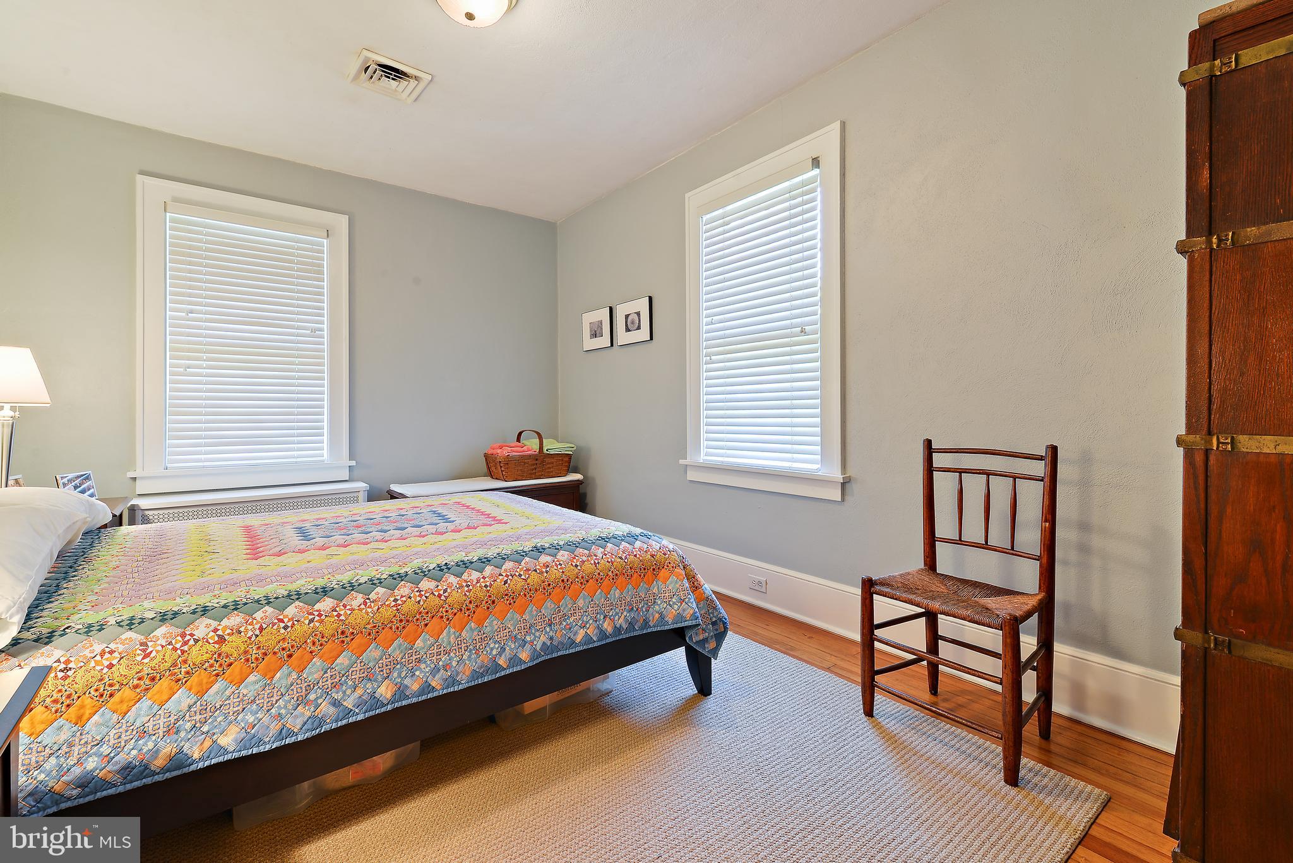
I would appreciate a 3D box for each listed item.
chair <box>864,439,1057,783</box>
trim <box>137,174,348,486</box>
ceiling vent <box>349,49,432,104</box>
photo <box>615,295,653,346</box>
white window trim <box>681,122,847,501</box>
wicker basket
[{"bbox_3d":[0.940,0.469,1.633,0.370,0.865,0.445,-2,2,-38],"label":"chair"},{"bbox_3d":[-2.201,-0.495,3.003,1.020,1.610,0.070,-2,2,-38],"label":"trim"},{"bbox_3d":[-1.121,-1.541,2.357,0.275,0.025,0.270,-2,2,-38],"label":"ceiling vent"},{"bbox_3d":[-0.074,-0.691,3.426,0.032,0.268,0.335,-2,2,-38],"label":"photo"},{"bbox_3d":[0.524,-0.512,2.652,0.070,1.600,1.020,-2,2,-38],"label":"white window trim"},{"bbox_3d":[-0.824,0.156,3.740,0.530,0.325,0.305,-2,2,-38],"label":"wicker basket"}]

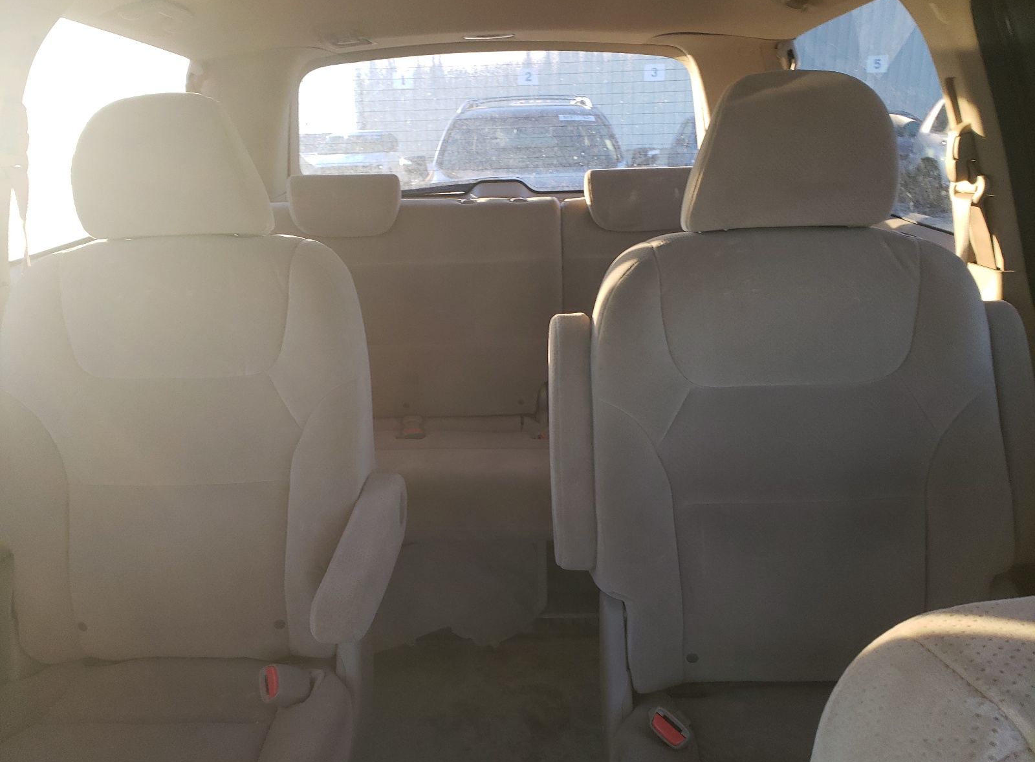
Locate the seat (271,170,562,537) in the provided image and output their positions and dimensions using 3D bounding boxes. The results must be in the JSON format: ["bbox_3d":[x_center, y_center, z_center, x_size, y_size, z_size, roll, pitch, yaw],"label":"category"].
[{"bbox_3d":[-0.264,-0.092,1.677,0.710,0.665,0.730,-1,18,0],"label":"seat"}]

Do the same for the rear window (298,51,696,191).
[{"bbox_3d":[-0.052,-0.687,2.111,1.100,0.410,0.060,-1,42,0],"label":"rear window"}]

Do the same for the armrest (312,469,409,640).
[{"bbox_3d":[-0.182,0.198,0.941,0.058,0.075,0.320,-1,13,0],"label":"armrest"}]

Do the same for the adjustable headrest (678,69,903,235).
[{"bbox_3d":[0.367,-0.306,1.050,0.265,0.195,0.120,-1,4,0],"label":"adjustable headrest"}]

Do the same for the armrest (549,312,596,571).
[{"bbox_3d":[0.074,0.082,1.045,0.055,0.330,0.085,-1,0,0],"label":"armrest"}]

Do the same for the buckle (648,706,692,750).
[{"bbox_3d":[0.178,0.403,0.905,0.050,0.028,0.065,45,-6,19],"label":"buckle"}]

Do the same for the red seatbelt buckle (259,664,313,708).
[{"bbox_3d":[-0.292,0.387,0.985,0.028,0.045,0.065,-5,-16,21],"label":"red seatbelt buckle"}]

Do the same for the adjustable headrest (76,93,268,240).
[{"bbox_3d":[-0.493,-0.304,1.115,0.265,0.193,0.120,-1,4,0],"label":"adjustable headrest"}]

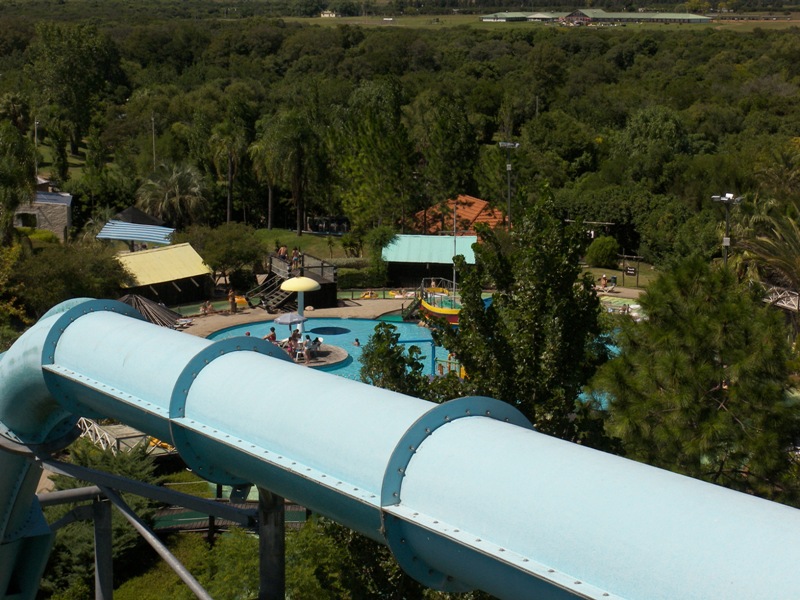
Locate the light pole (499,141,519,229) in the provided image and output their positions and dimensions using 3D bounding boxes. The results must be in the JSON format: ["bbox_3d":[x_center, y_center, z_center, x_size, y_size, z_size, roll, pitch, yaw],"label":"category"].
[{"bbox_3d":[8.380,-7.290,136.820,1.500,9.800,0.700,0,10,0],"label":"light pole"}]

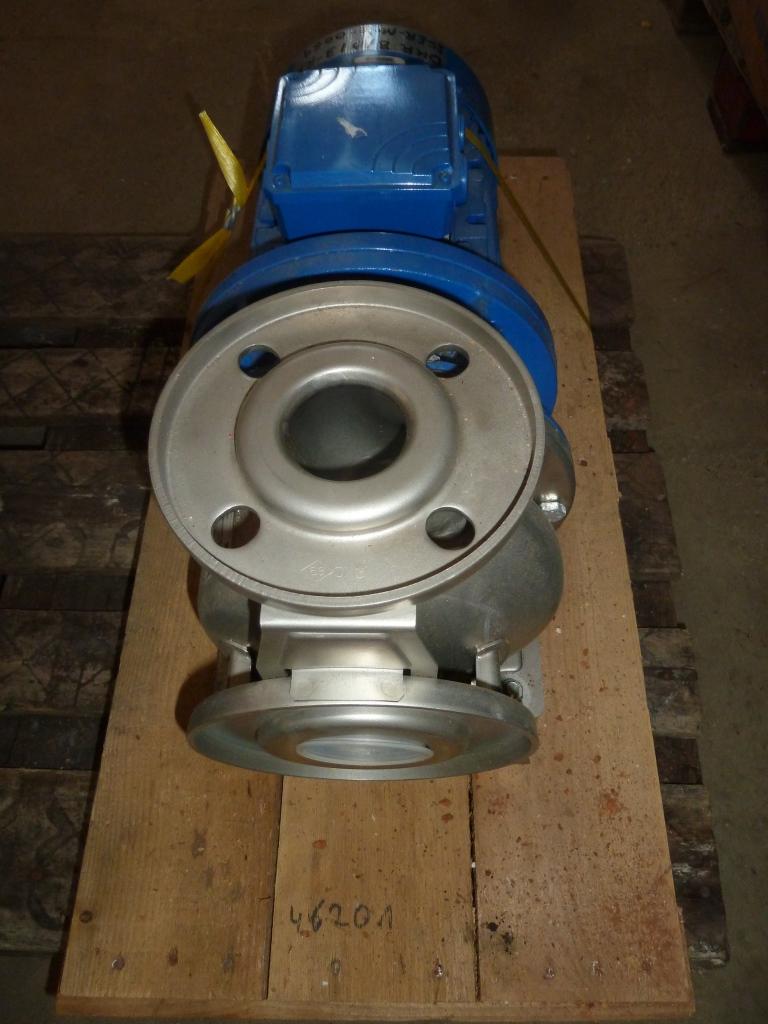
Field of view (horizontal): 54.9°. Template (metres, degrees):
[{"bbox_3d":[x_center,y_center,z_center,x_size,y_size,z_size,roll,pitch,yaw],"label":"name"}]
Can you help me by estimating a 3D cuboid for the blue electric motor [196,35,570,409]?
[{"bbox_3d":[-0.010,-0.200,0.568,0.255,0.273,0.299,-1,61,1],"label":"blue electric motor"}]

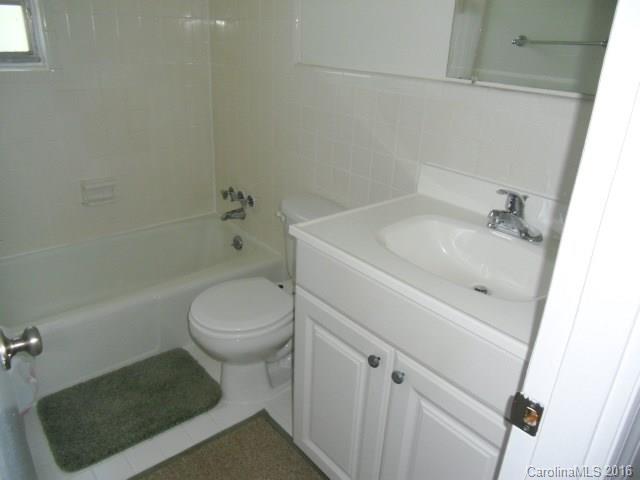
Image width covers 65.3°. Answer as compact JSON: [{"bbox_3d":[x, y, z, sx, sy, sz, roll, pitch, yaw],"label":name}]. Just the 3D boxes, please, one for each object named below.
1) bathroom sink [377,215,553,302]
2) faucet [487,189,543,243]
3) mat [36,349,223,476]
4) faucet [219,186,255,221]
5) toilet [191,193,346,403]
[{"bbox_3d":[0.387,0.092,1.319,0.352,0.140,0.520,-16,29,-36],"label":"bathroom sink"},{"bbox_3d":[0.515,-0.070,1.345,0.188,0.145,0.155,-16,29,-36],"label":"faucet"},{"bbox_3d":[-0.743,0.626,1.974,0.616,0.020,0.457,-16,29,-36],"label":"mat"},{"bbox_3d":[-0.483,-0.174,2.708,0.137,0.149,0.260,-16,29,-36],"label":"faucet"},{"bbox_3d":[-0.166,0.269,1.971,0.665,0.719,0.440,-16,29,-36],"label":"toilet"}]

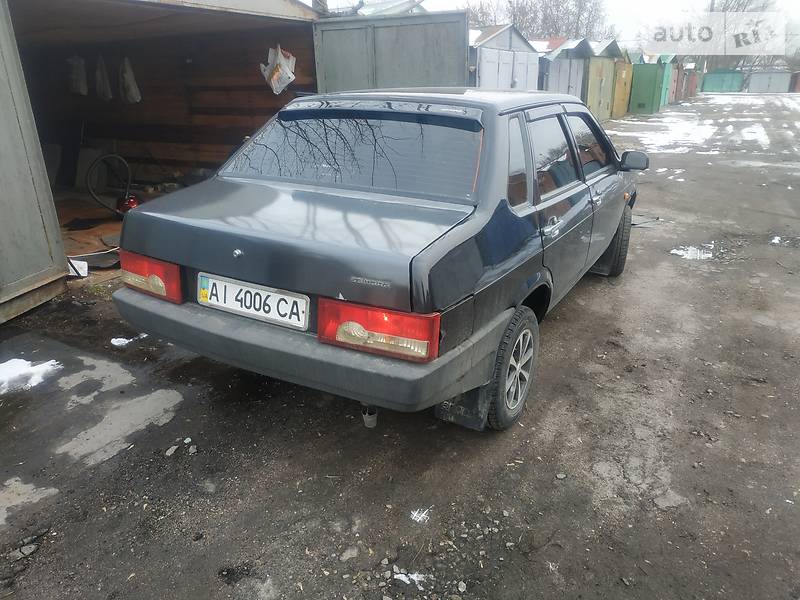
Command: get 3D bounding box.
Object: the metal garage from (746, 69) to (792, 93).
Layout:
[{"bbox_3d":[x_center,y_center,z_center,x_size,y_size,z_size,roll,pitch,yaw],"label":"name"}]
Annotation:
[{"bbox_3d":[38.204,-22.516,57.407,3.500,2.150,5.800,11,24,28],"label":"metal garage"}]

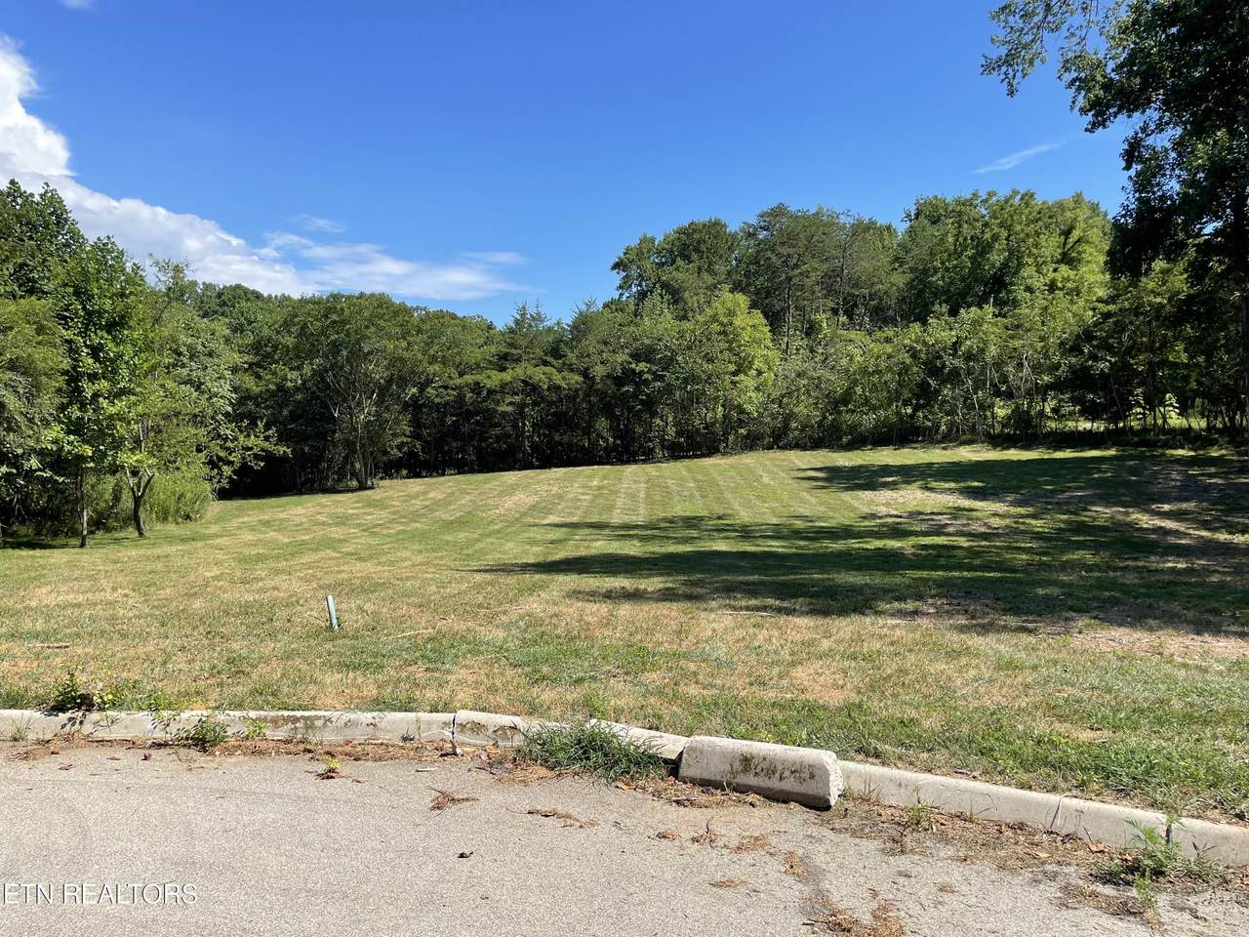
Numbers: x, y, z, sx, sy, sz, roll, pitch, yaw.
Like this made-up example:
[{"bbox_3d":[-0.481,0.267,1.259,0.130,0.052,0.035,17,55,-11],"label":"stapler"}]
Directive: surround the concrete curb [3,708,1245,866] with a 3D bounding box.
[{"bbox_3d":[-0.503,1.481,4.944,6.400,0.165,0.820,0,0,16],"label":"concrete curb"}]

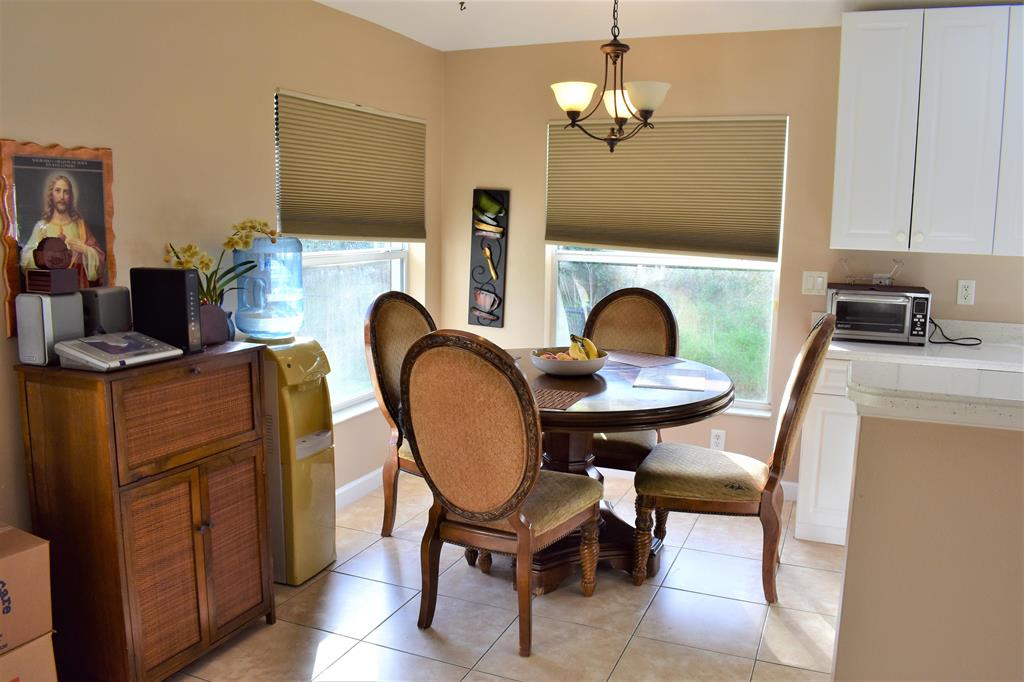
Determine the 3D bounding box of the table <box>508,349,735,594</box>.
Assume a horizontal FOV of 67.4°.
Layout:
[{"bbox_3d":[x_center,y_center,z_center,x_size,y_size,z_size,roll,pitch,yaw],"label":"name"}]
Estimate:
[{"bbox_3d":[0.233,0.549,3.419,1.470,0.800,1.470,4,8,23],"label":"table"}]

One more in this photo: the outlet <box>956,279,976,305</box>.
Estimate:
[{"bbox_3d":[2.190,-0.233,3.699,0.074,0.116,0.010,4,8,23],"label":"outlet"}]

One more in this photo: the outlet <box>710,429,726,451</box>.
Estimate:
[{"bbox_3d":[1.146,0.550,4.259,0.073,0.115,0.010,4,8,23],"label":"outlet"}]

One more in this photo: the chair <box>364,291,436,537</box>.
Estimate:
[{"bbox_3d":[-0.299,0.363,3.585,0.675,1.105,0.525,6,9,34],"label":"chair"}]

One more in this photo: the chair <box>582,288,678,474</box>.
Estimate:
[{"bbox_3d":[0.504,0.330,3.842,0.525,1.125,0.715,4,8,23],"label":"chair"}]

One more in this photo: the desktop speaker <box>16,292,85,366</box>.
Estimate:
[{"bbox_3d":[-1.383,-0.040,2.301,0.125,0.207,0.125,4,8,23],"label":"desktop speaker"}]

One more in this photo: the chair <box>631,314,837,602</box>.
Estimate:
[{"bbox_3d":[0.902,0.432,3.117,0.715,1.125,0.525,4,8,22],"label":"chair"}]

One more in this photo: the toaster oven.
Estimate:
[{"bbox_3d":[1.757,-0.124,3.702,0.415,0.245,0.290,4,8,23],"label":"toaster oven"}]

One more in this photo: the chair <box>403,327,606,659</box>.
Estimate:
[{"bbox_3d":[-0.035,0.474,2.745,0.525,1.125,0.715,4,9,25],"label":"chair"}]

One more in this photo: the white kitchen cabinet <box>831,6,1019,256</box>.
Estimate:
[{"bbox_3d":[1.872,-0.947,3.576,0.667,1.060,0.325,4,8,23],"label":"white kitchen cabinet"}]

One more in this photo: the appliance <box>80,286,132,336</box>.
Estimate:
[{"bbox_3d":[-1.342,-0.069,2.523,0.125,0.205,0.125,4,8,23],"label":"appliance"}]

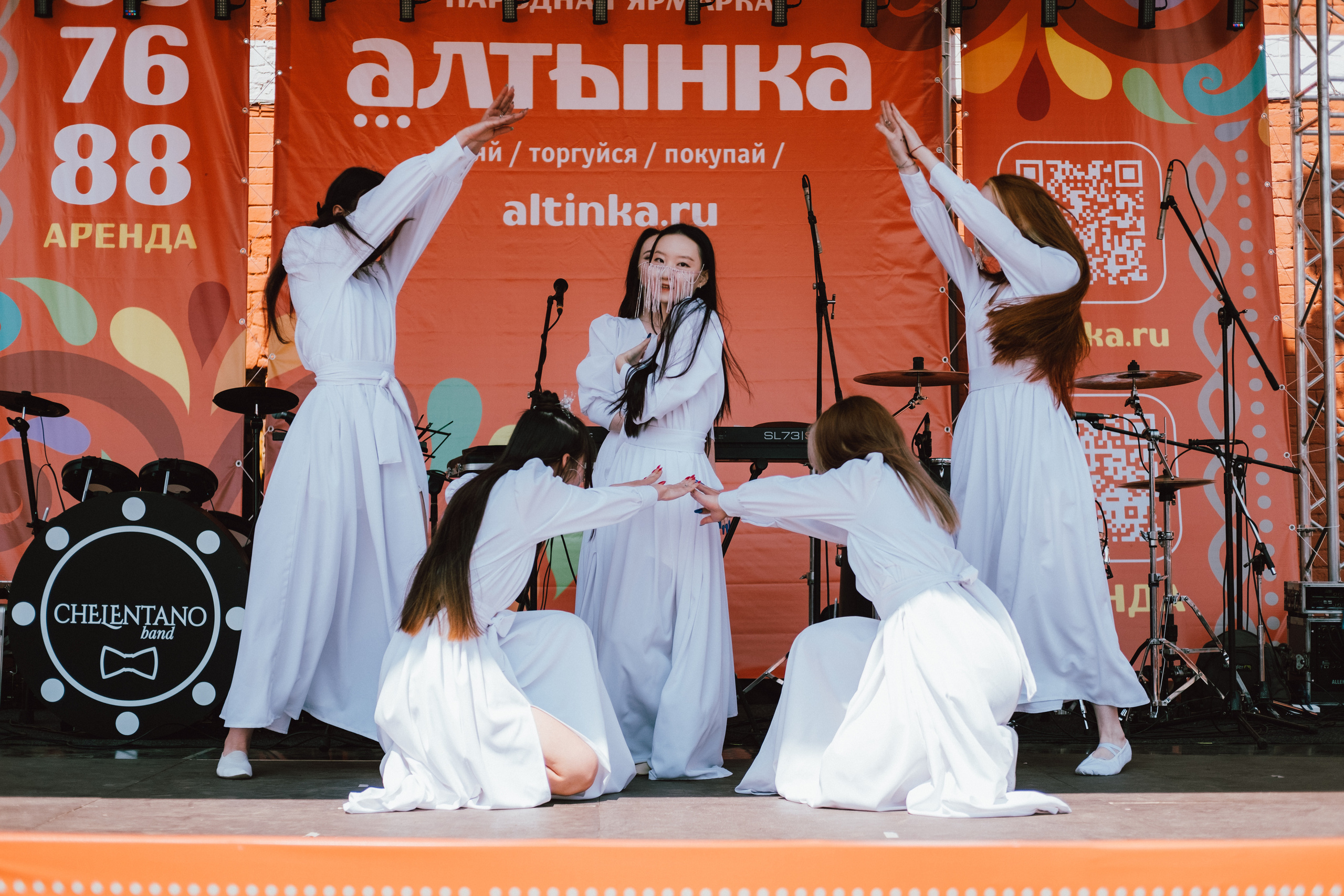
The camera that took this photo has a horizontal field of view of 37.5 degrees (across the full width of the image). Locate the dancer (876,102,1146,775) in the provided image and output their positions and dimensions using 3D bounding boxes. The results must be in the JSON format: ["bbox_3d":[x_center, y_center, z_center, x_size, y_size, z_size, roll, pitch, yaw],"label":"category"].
[{"bbox_3d":[0.920,-0.026,5.411,0.680,1.810,0.600,3,-5,-44],"label":"dancer"}]

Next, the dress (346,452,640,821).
[{"bbox_3d":[-0.400,0.434,4.803,0.780,0.820,0.570,2,-4,-25],"label":"dress"}]

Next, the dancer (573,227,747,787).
[{"bbox_3d":[-0.033,0.136,5.400,0.440,1.500,0.440,-2,-4,36],"label":"dancer"}]

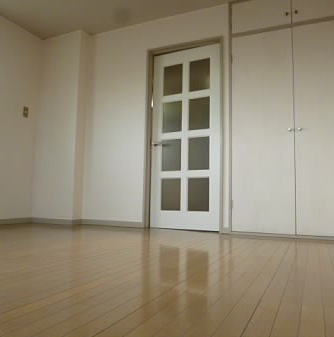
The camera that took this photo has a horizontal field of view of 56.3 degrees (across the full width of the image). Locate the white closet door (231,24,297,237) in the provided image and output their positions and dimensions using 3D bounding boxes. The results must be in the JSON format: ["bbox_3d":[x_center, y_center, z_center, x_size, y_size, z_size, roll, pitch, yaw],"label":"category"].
[{"bbox_3d":[0.880,-0.352,2.879,0.550,1.873,0.030,-1,-6,24],"label":"white closet door"}]

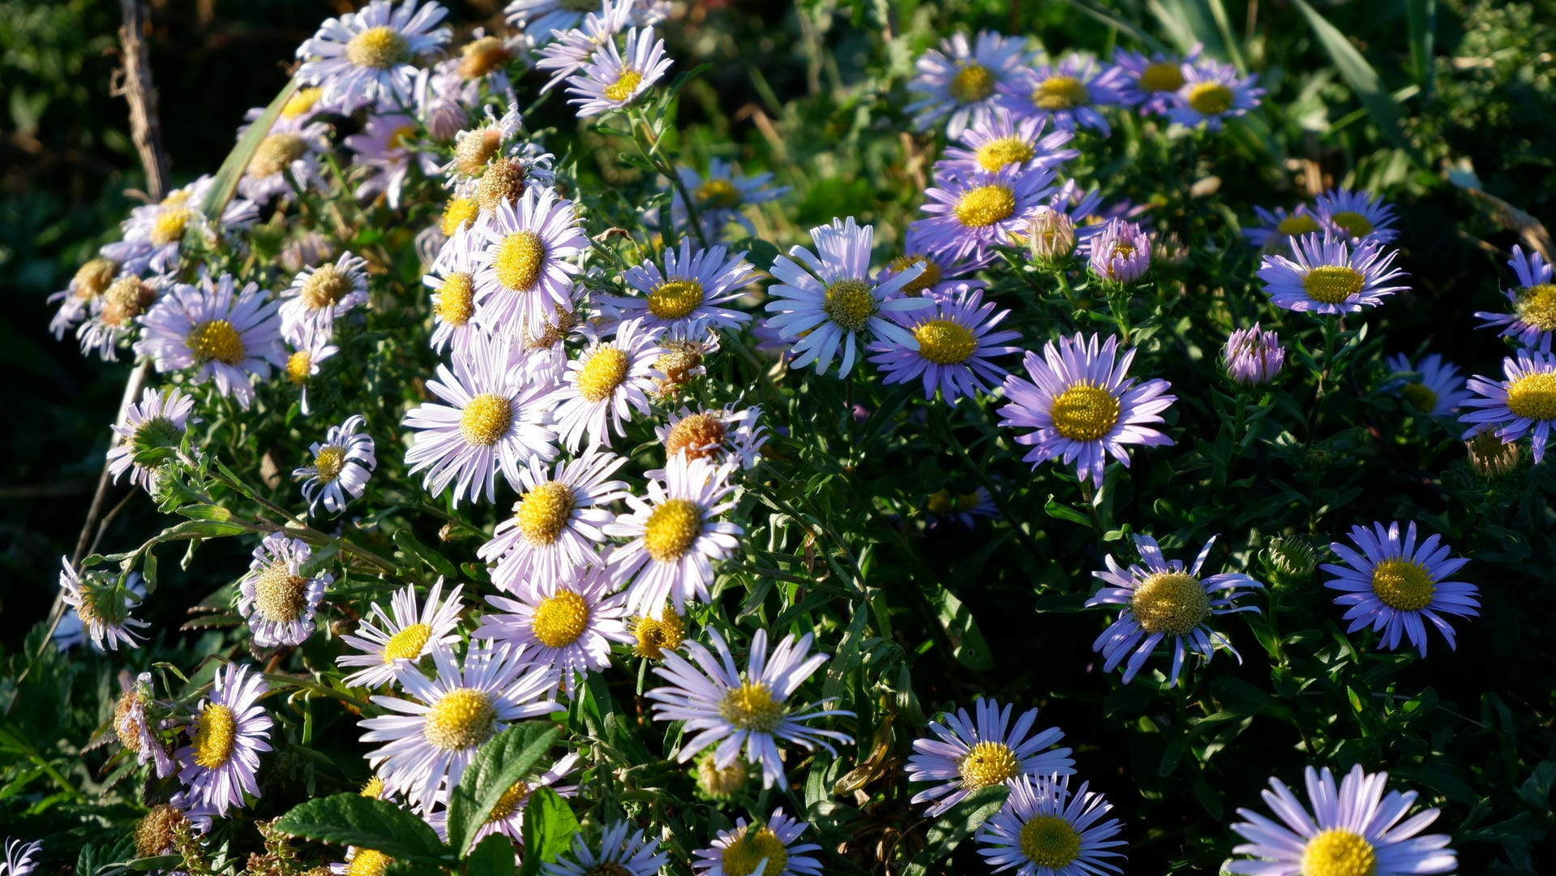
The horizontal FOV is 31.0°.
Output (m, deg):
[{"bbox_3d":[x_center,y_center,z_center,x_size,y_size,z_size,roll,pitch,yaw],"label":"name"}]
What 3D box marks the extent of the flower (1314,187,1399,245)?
[{"bbox_3d":[0.164,-0.062,0.800,0.025,0.009,0.025,0,42,-7],"label":"flower"}]

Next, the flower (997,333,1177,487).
[{"bbox_3d":[0.066,-0.006,0.600,0.037,0.011,0.037,-2,59,-5],"label":"flower"}]

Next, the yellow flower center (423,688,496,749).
[{"bbox_3d":[-0.066,0.059,0.583,0.015,0.007,0.015,-11,59,3],"label":"yellow flower center"}]

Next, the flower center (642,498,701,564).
[{"bbox_3d":[-0.026,0.022,0.680,0.015,0.007,0.015,-7,67,16],"label":"flower center"}]

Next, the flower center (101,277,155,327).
[{"bbox_3d":[-0.176,-0.037,0.760,0.014,0.009,0.014,-15,55,15],"label":"flower center"}]

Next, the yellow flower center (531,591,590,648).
[{"bbox_3d":[-0.053,0.044,0.680,0.015,0.007,0.015,-4,69,4],"label":"yellow flower center"}]

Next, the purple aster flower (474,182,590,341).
[{"bbox_3d":[-0.061,-0.043,0.690,0.037,0.037,0.012,23,-1,37],"label":"purple aster flower"}]

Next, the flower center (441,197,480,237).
[{"bbox_3d":[-0.073,-0.051,0.650,0.010,0.010,0.005,22,-10,39],"label":"flower center"}]

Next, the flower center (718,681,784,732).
[{"bbox_3d":[-0.006,0.057,0.600,0.013,0.006,0.013,-3,57,-5],"label":"flower center"}]

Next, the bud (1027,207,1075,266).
[{"bbox_3d":[0.065,-0.048,0.670,0.012,0.013,0.012,-5,22,0],"label":"bud"}]

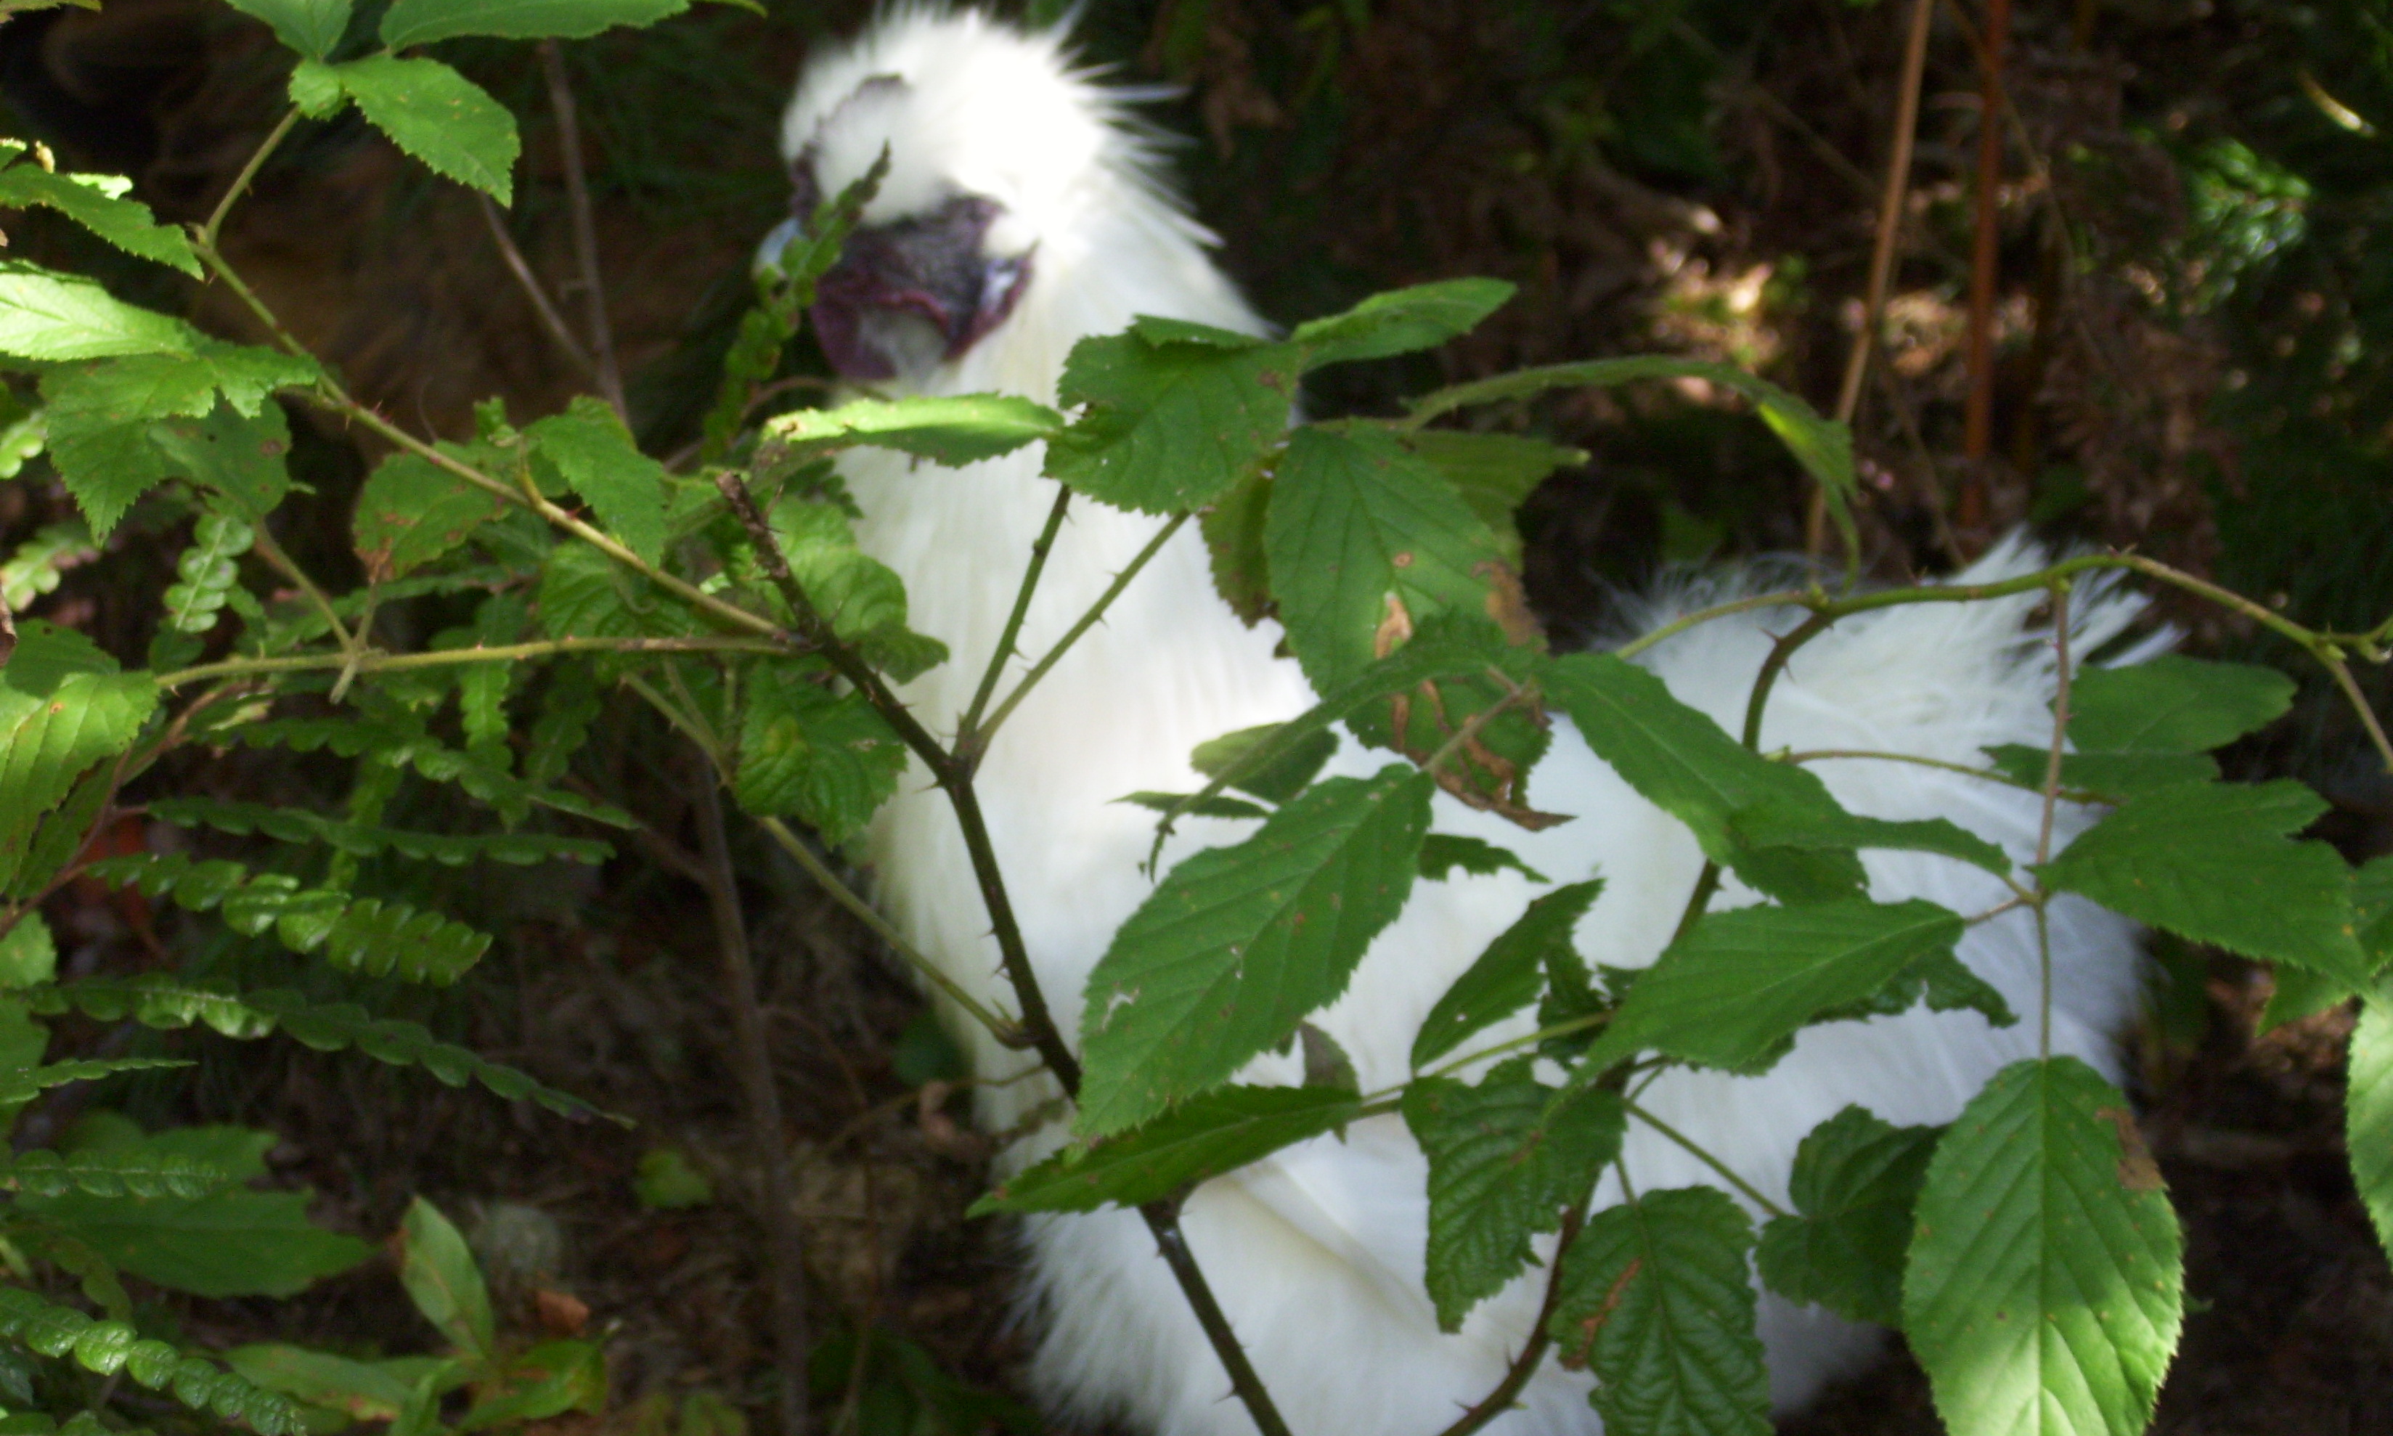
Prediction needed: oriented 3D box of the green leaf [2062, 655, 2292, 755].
[{"bbox_3d":[0.202,-0.002,1.450,0.047,0.010,0.028,1,41,-8],"label":"green leaf"}]

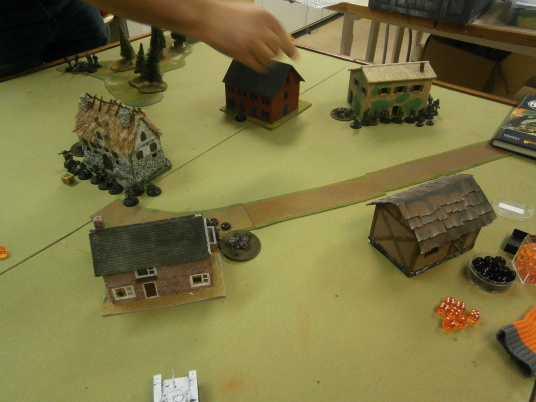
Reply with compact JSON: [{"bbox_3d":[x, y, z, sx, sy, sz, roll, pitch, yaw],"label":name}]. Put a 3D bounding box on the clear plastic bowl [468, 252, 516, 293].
[{"bbox_3d":[0.299,0.098,0.540,0.057,0.021,0.057,0,40,0],"label":"clear plastic bowl"}]

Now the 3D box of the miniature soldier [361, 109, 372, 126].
[{"bbox_3d":[0.212,-0.179,0.861,0.025,0.034,0.025,-11,41,-12],"label":"miniature soldier"}]

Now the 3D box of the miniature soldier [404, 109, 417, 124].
[{"bbox_3d":[0.310,-0.184,0.868,0.025,0.032,0.025,-11,41,-12],"label":"miniature soldier"}]

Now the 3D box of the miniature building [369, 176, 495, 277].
[{"bbox_3d":[0.226,0.024,0.566,0.136,0.102,0.106,-19,43,-21],"label":"miniature building"}]

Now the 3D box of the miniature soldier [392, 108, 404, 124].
[{"bbox_3d":[0.283,-0.184,0.868,0.025,0.032,0.025,-11,41,-12],"label":"miniature soldier"}]

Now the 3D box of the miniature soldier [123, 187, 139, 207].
[{"bbox_3d":[-0.228,-0.009,0.664,0.025,0.034,0.025,-18,43,-20],"label":"miniature soldier"}]

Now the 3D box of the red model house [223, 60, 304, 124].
[{"bbox_3d":[-0.011,-0.259,0.891,0.146,0.118,0.110,26,46,29],"label":"red model house"}]

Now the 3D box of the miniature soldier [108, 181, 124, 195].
[{"bbox_3d":[-0.261,-0.031,0.685,0.025,0.029,0.025,0,39,0],"label":"miniature soldier"}]

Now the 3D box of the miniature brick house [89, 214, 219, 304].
[{"bbox_3d":[-0.133,0.058,0.501,0.139,0.116,0.080,-8,40,-10],"label":"miniature brick house"}]

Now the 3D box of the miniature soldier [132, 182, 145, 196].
[{"bbox_3d":[-0.222,-0.029,0.682,0.025,0.029,0.025,0,39,0],"label":"miniature soldier"}]

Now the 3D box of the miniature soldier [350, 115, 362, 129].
[{"bbox_3d":[0.191,-0.177,0.862,0.025,0.031,0.025,0,39,0],"label":"miniature soldier"}]

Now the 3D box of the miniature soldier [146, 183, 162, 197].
[{"bbox_3d":[-0.196,-0.026,0.687,0.025,0.029,0.025,-18,43,-20],"label":"miniature soldier"}]

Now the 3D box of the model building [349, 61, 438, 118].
[{"bbox_3d":[0.274,-0.255,0.896,0.154,0.110,0.093,-7,39,-9],"label":"model building"}]

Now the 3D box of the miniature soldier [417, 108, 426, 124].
[{"bbox_3d":[0.337,-0.190,0.880,0.025,0.029,0.025,0,39,0],"label":"miniature soldier"}]

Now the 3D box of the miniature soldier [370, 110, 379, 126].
[{"bbox_3d":[0.230,-0.180,0.864,0.025,0.031,0.025,-11,41,-12],"label":"miniature soldier"}]

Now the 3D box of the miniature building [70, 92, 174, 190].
[{"bbox_3d":[-0.264,-0.115,0.714,0.151,0.124,0.097,23,44,26],"label":"miniature building"}]

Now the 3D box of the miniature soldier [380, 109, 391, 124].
[{"bbox_3d":[0.257,-0.185,0.869,0.025,0.032,0.025,-11,41,-12],"label":"miniature soldier"}]

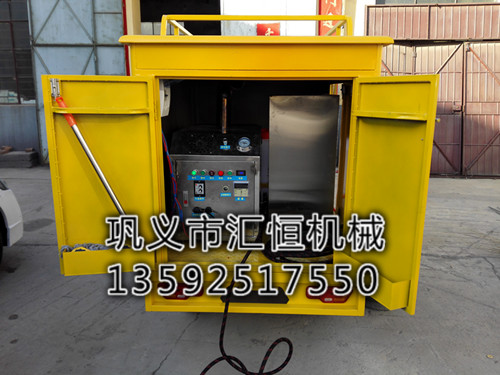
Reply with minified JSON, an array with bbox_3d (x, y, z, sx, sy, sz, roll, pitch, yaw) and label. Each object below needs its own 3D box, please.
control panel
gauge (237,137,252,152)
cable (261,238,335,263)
[{"bbox_3d":[-0.189,0.041,2.268,0.477,0.460,0.120,1,12,3],"label":"control panel"},{"bbox_3d":[-0.028,-0.220,2.060,0.077,0.077,0.042,1,-27,0],"label":"gauge"},{"bbox_3d":[0.250,0.307,2.063,0.380,0.075,0.290,0,12,0],"label":"cable"}]

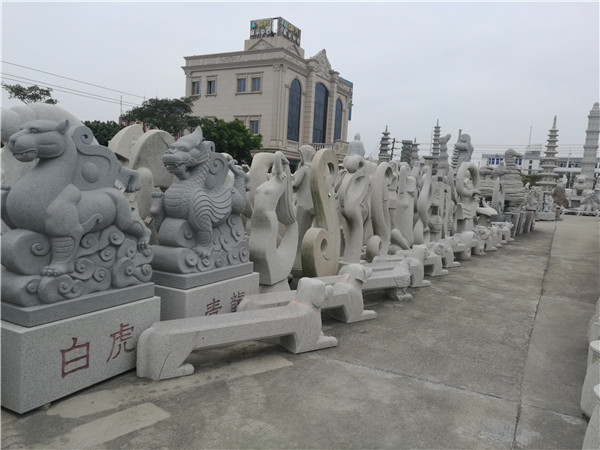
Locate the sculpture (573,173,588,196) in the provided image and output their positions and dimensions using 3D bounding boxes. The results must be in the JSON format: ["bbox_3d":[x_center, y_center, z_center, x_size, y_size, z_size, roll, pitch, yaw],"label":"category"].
[{"bbox_3d":[29.968,-4.220,50.000,1.500,2.338,1.400,6,6,30],"label":"sculpture"}]

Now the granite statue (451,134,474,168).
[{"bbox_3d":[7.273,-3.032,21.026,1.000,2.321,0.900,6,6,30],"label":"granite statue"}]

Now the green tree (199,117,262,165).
[{"bbox_3d":[-5.385,-5.088,36.055,4.600,6.494,4.500,6,6,29],"label":"green tree"}]

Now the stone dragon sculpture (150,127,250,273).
[{"bbox_3d":[-1.019,-0.274,4.954,0.620,1.400,1.150,6,5,27],"label":"stone dragon sculpture"}]

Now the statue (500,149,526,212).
[{"bbox_3d":[14.180,-2.904,30.947,1.400,4.282,1.500,6,5,27],"label":"statue"}]

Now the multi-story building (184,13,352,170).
[{"bbox_3d":[-3.246,-12.126,53.280,11.940,17.832,16.000,6,6,29],"label":"multi-story building"}]

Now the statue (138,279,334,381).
[{"bbox_3d":[-0.467,0.851,4.246,1.850,0.670,0.380,0,6,-34],"label":"statue"}]

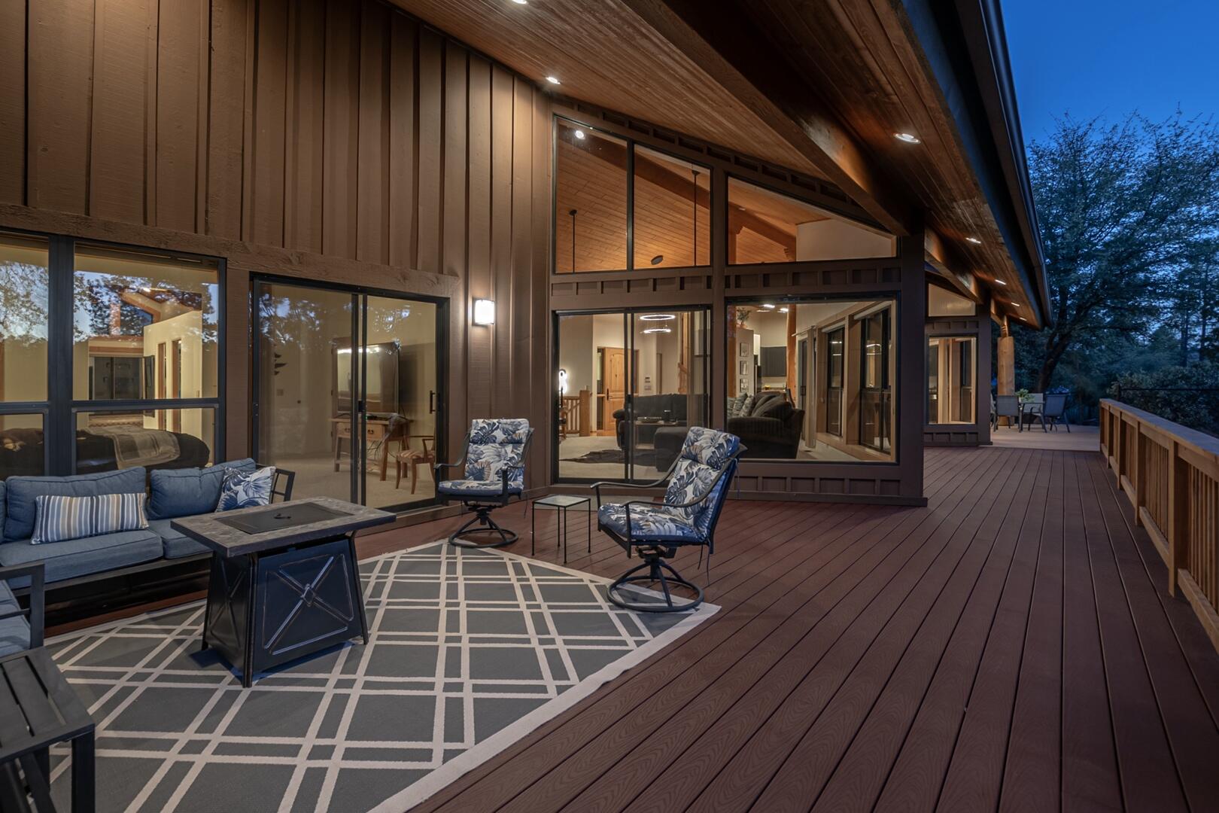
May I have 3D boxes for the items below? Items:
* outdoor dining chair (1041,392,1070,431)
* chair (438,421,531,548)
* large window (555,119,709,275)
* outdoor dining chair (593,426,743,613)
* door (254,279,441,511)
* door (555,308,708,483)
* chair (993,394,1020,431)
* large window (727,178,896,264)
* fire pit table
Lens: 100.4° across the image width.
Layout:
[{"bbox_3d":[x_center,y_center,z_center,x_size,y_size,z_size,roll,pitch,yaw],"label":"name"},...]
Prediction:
[{"bbox_3d":[11.150,0.150,12.900,0.600,0.970,0.680,0,1,0],"label":"outdoor dining chair"},{"bbox_3d":[-1.060,0.600,4.420,0.630,0.980,0.760,1,1,14],"label":"chair"},{"bbox_3d":[0.265,-2.530,5.940,1.870,1.880,0.100,0,1,10],"label":"large window"},{"bbox_3d":[0.345,0.645,3.180,0.780,0.980,0.630,0,1,-16],"label":"outdoor dining chair"},{"bbox_3d":[-2.235,-0.070,4.560,0.100,2.030,1.690,1,2,41],"label":"door"},{"bbox_3d":[0.265,-0.135,5.980,1.860,2.060,0.100,0,1,10],"label":"door"},{"bbox_3d":[10.300,0.170,13.150,0.600,0.950,0.680,1,1,24],"label":"chair"},{"bbox_3d":[2.200,-2.100,5.600,1.790,1.000,0.100,0,1,10],"label":"large window"},{"bbox_3d":[-1.590,0.860,2.490,0.730,0.635,0.720,1,2,38],"label":"fire pit table"}]

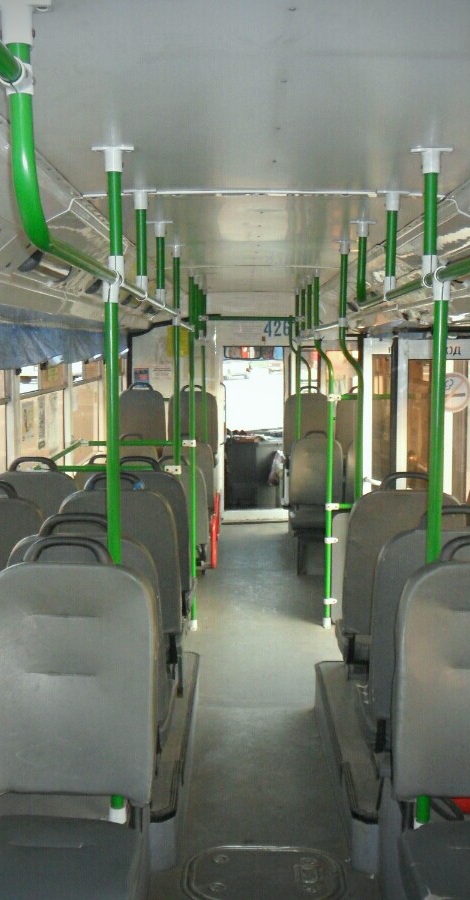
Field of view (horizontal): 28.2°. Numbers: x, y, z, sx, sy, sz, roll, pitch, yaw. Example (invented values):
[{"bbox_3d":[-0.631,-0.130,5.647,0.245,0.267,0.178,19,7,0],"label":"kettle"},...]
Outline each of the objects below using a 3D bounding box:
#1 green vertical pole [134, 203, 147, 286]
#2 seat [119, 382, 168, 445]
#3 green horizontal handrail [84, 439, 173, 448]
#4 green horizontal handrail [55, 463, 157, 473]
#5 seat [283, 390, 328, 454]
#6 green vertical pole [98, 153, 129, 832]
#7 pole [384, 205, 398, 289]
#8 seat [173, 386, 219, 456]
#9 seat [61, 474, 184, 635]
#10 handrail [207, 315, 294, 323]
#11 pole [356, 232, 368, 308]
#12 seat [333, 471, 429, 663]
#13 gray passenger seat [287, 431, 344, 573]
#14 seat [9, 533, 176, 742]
[{"bbox_3d":[-0.291,-0.634,2.900,0.036,0.285,0.036,0,6,0],"label":"green vertical pole"},{"bbox_3d":[-0.814,-0.094,8.377,0.440,1.030,0.550,0,6,0],"label":"seat"},{"bbox_3d":[-0.620,-0.041,5.826,0.650,0.036,0.036,0,6,0],"label":"green horizontal handrail"},{"bbox_3d":[-0.654,0.087,4.639,0.590,0.040,0.040,0,6,0],"label":"green horizontal handrail"},{"bbox_3d":[0.629,-0.166,8.265,0.440,0.790,0.540,0,6,0],"label":"seat"},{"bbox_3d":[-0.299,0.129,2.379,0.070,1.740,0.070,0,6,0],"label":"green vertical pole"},{"bbox_3d":[0.481,-0.624,2.887,0.042,0.261,0.042,0,6,0],"label":"pole"},{"bbox_3d":[-0.361,-0.197,8.469,0.440,0.790,0.540,0,6,0],"label":"seat"},{"bbox_3d":[-0.412,0.449,3.510,0.440,0.790,0.540,0,6,0],"label":"seat"},{"bbox_3d":[0.131,-1.093,7.796,0.750,0.037,0.037,0,6,0],"label":"handrail"},{"bbox_3d":[0.477,-0.683,3.545,0.042,0.291,0.042,0,6,0],"label":"pole"},{"bbox_3d":[0.583,0.441,3.473,0.440,0.790,0.540,0,6,0],"label":"seat"},{"bbox_3d":[0.644,0.417,7.446,0.440,1.100,0.560,0,6,0],"label":"gray passenger seat"},{"bbox_3d":[-0.405,0.598,2.766,0.440,0.920,0.560,0,6,0],"label":"seat"}]

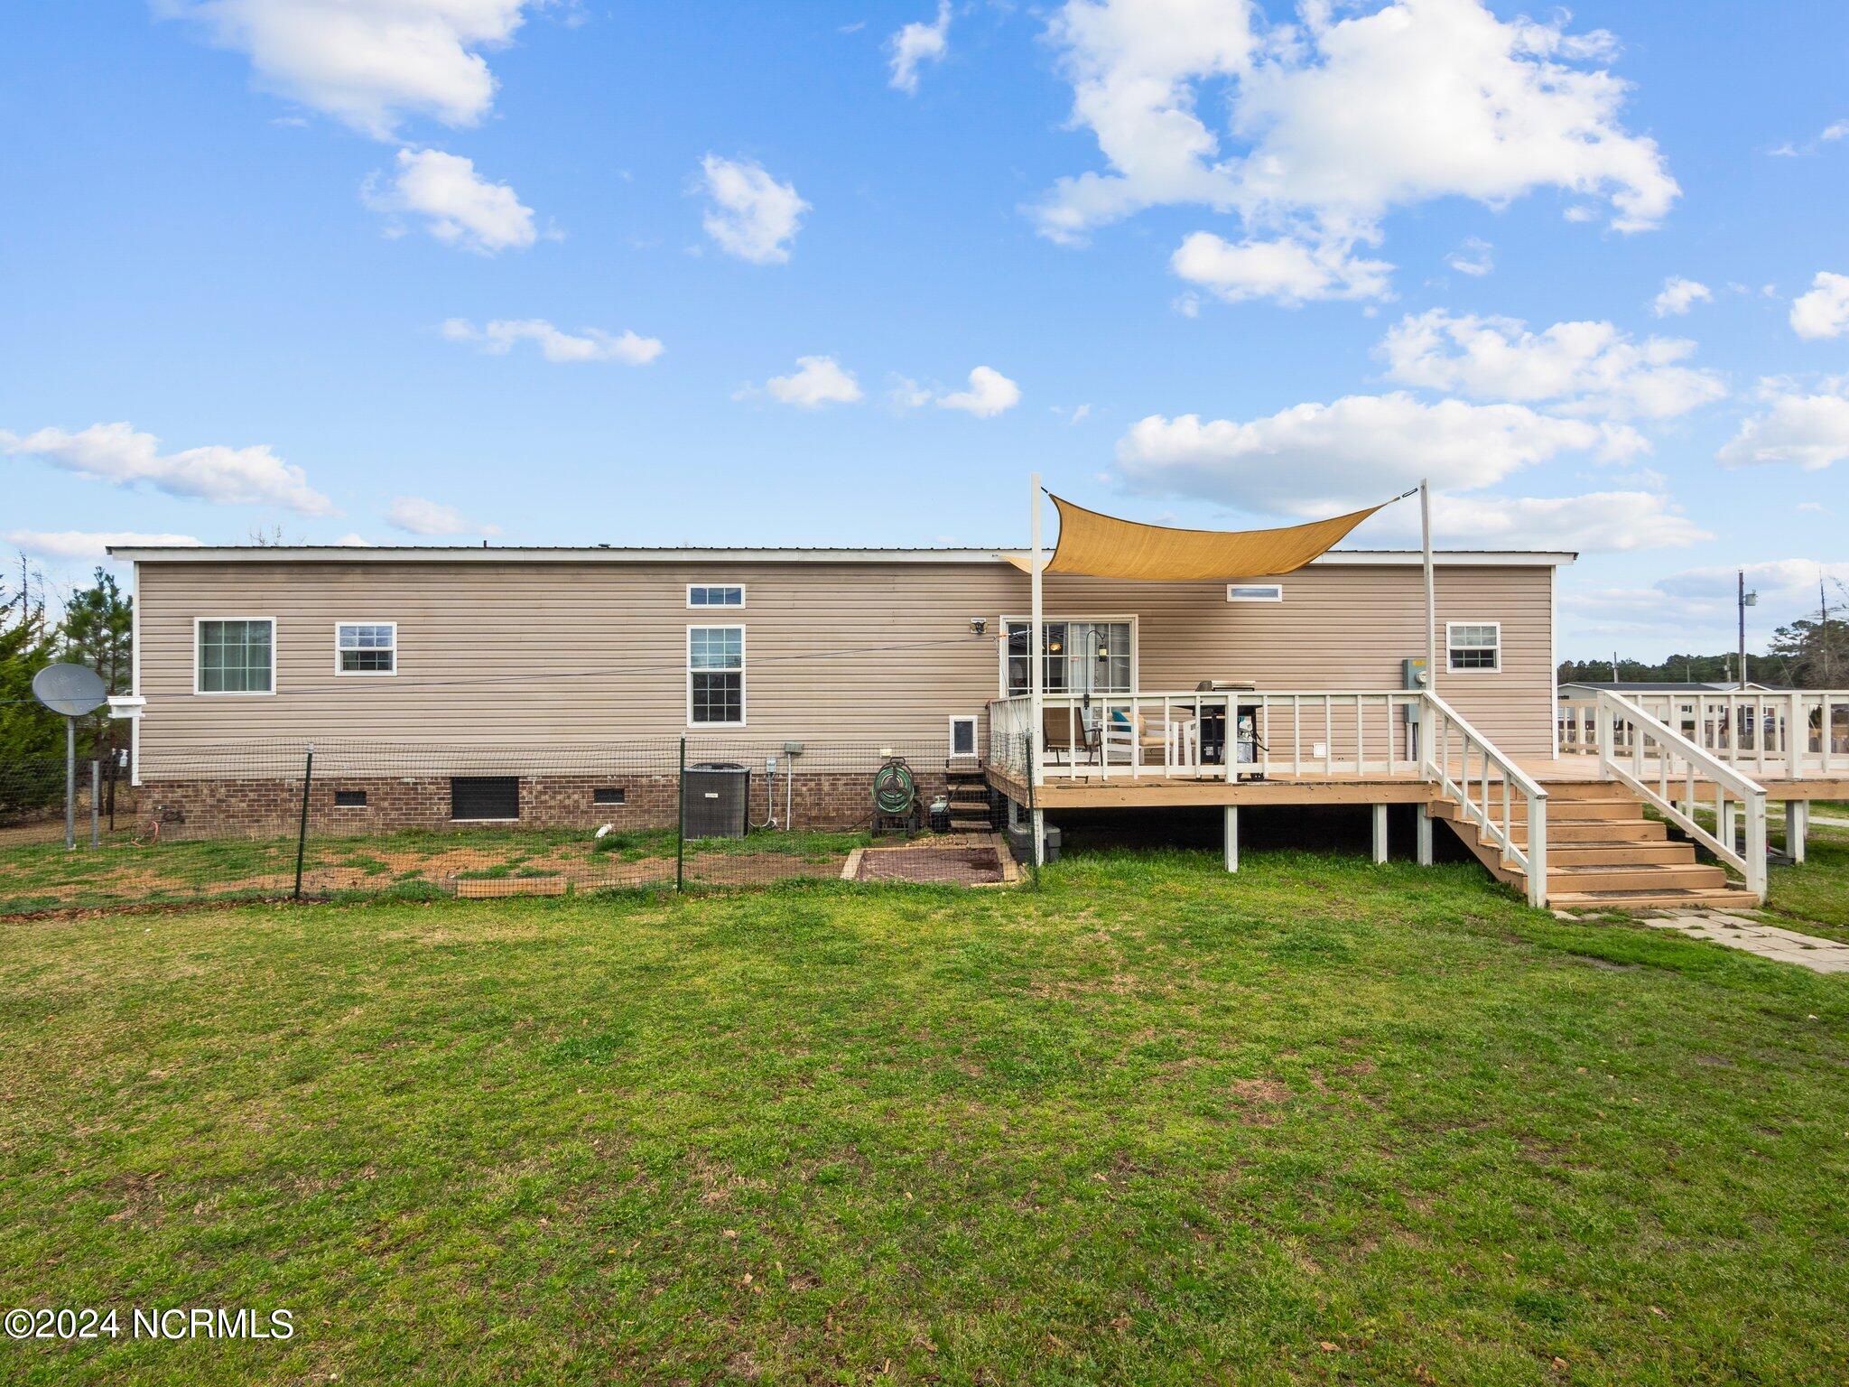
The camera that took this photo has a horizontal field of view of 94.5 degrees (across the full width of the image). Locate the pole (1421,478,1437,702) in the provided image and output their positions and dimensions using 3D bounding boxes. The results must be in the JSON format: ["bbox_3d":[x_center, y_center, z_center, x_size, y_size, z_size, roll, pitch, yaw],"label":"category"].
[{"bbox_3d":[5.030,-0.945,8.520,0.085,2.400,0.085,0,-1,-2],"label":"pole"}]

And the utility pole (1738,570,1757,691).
[{"bbox_3d":[52.000,-3.000,54.000,0.750,9.600,0.450,-1,-2,44],"label":"utility pole"}]

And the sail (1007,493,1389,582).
[{"bbox_3d":[2.930,-1.630,10.080,3.500,0.680,3.150,0,-1,-2],"label":"sail"}]

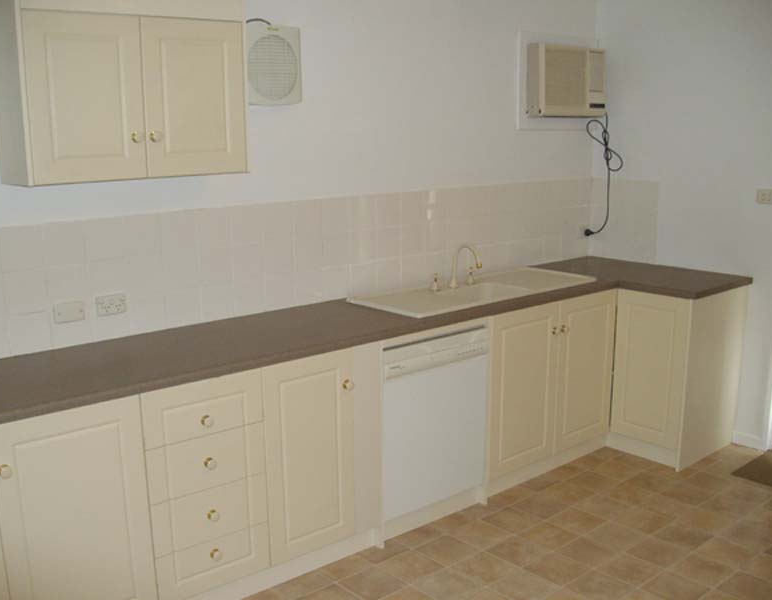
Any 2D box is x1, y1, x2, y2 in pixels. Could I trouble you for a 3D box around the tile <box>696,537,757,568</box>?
[{"bbox_3d":[1.359,1.013,3.319,0.193,0.010,0.187,-10,15,-41],"label":"tile"}]

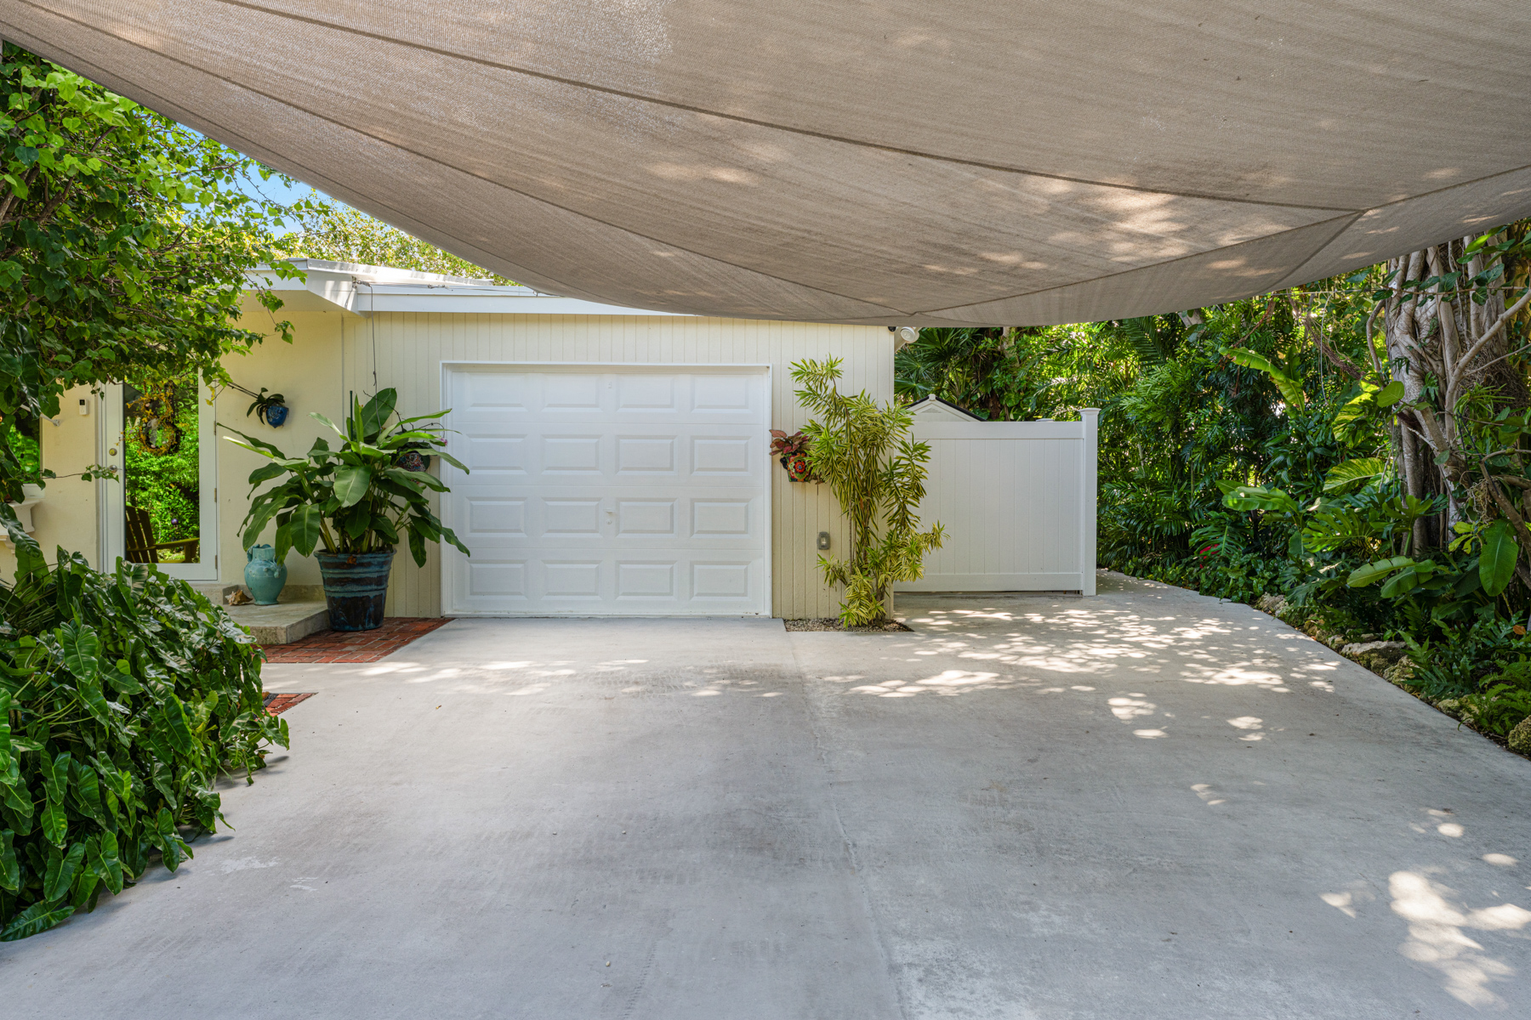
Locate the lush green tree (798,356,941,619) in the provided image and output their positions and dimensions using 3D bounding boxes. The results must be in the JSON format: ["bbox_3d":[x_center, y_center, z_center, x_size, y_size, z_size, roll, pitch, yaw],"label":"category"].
[{"bbox_3d":[0.822,-0.141,8.300,1.180,2.100,0.900,0,1,-1],"label":"lush green tree"}]

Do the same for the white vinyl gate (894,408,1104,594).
[{"bbox_3d":[2.280,-0.093,10.600,2.270,1.930,0.130,0,1,-1],"label":"white vinyl gate"}]

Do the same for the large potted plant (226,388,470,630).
[{"bbox_3d":[-3.210,-0.019,7.950,1.800,1.820,1.500,0,1,-1],"label":"large potted plant"}]

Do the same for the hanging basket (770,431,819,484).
[{"bbox_3d":[0.240,-0.445,8.520,0.420,0.430,0.280,0,1,-1],"label":"hanging basket"}]

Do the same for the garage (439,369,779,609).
[{"bbox_3d":[-1.361,-0.163,8.670,2.760,2.120,0.100,0,1,-1],"label":"garage"}]

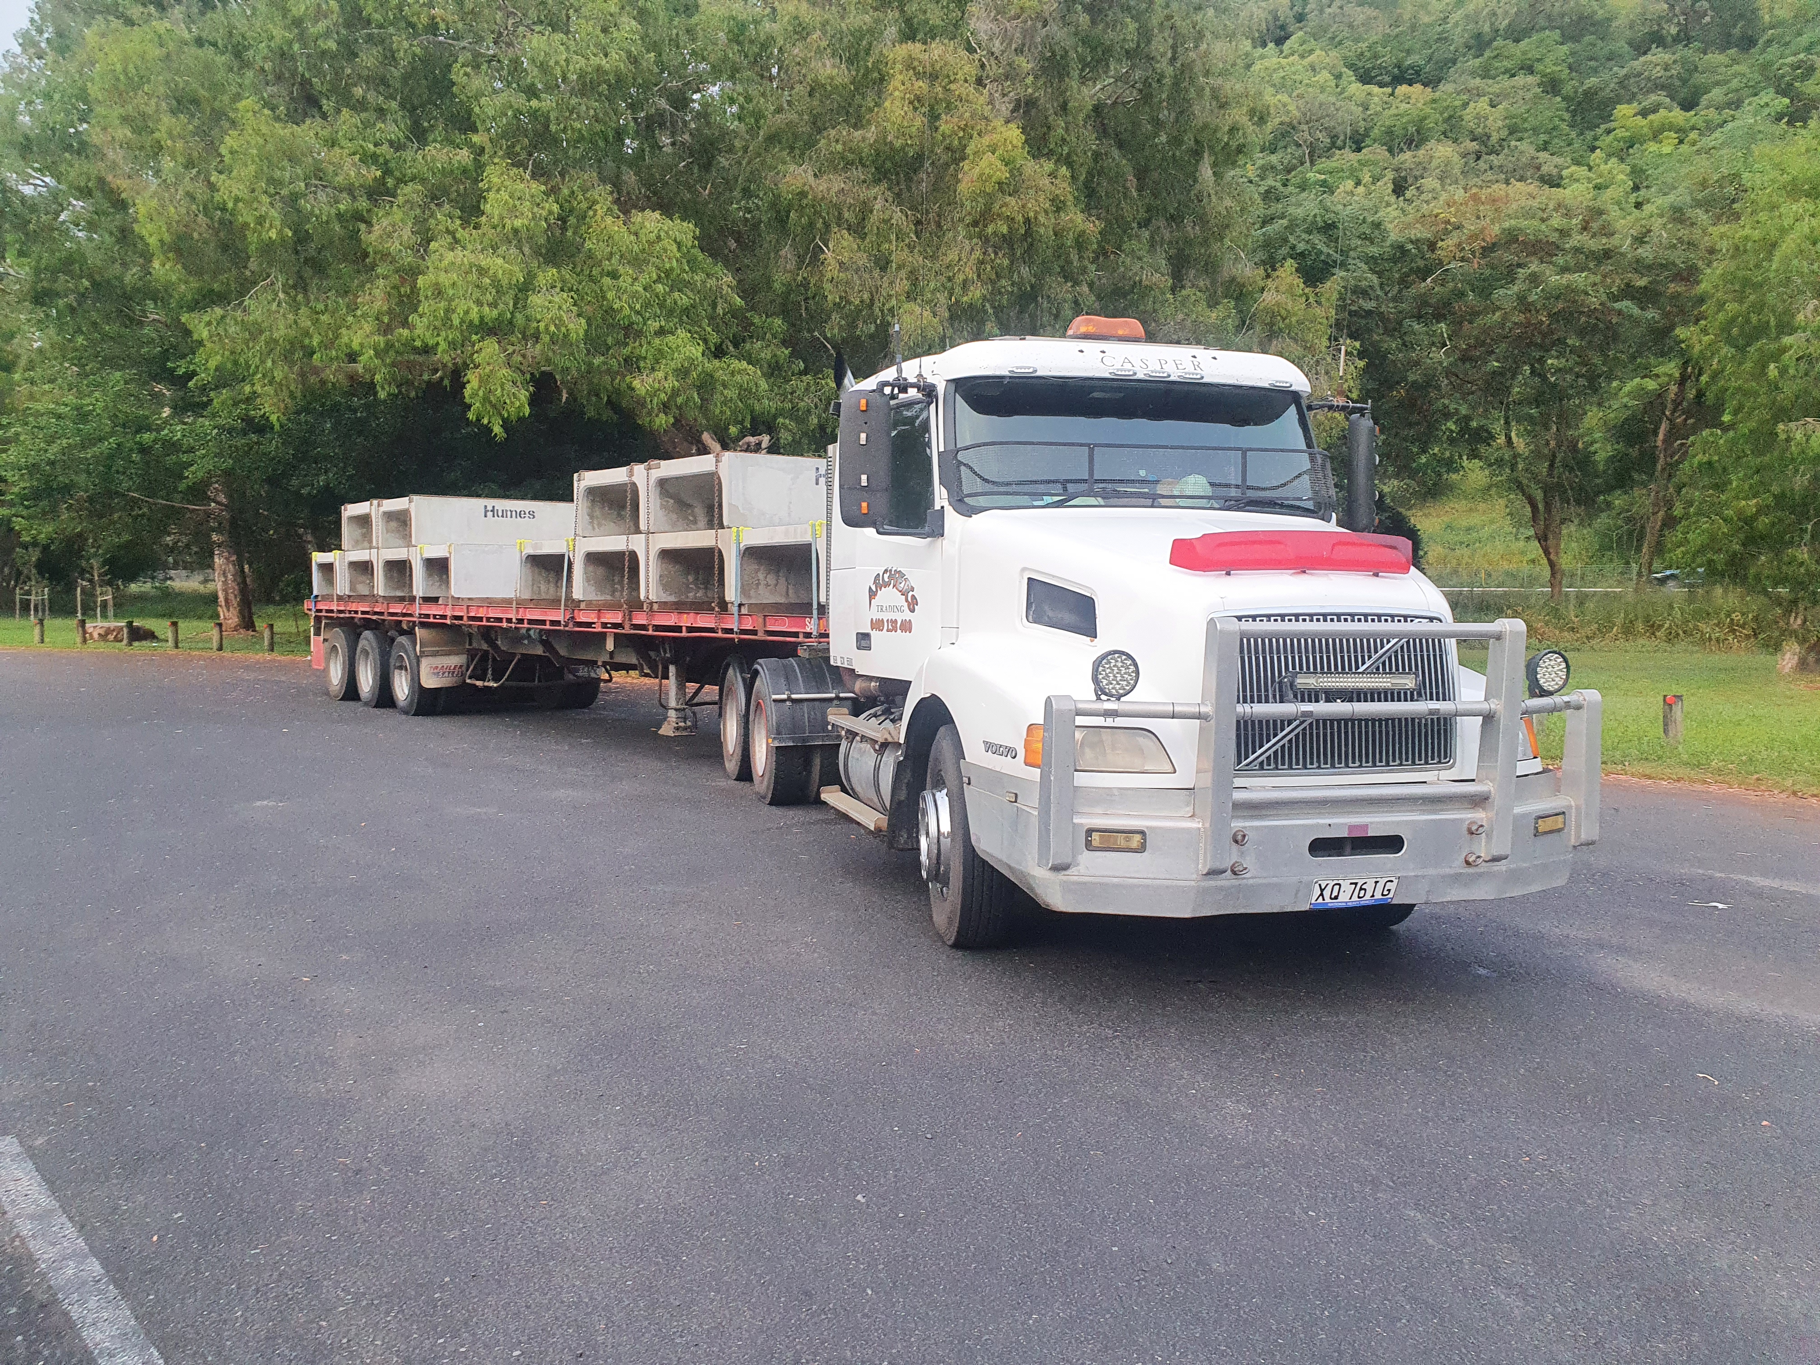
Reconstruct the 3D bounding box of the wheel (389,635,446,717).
[{"bbox_3d":[-6.318,-0.088,17.422,0.300,1.030,1.030,-2,5,-39],"label":"wheel"}]

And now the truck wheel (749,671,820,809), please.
[{"bbox_3d":[-1.007,0.427,10.532,0.300,1.030,1.030,0,4,-17],"label":"truck wheel"}]

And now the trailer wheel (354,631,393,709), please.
[{"bbox_3d":[-7.188,-0.168,18.482,0.300,1.030,1.030,-2,5,-39],"label":"trailer wheel"}]

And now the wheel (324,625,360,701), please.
[{"bbox_3d":[-8.058,-0.247,19.542,0.300,1.030,1.030,-2,5,-39],"label":"wheel"}]

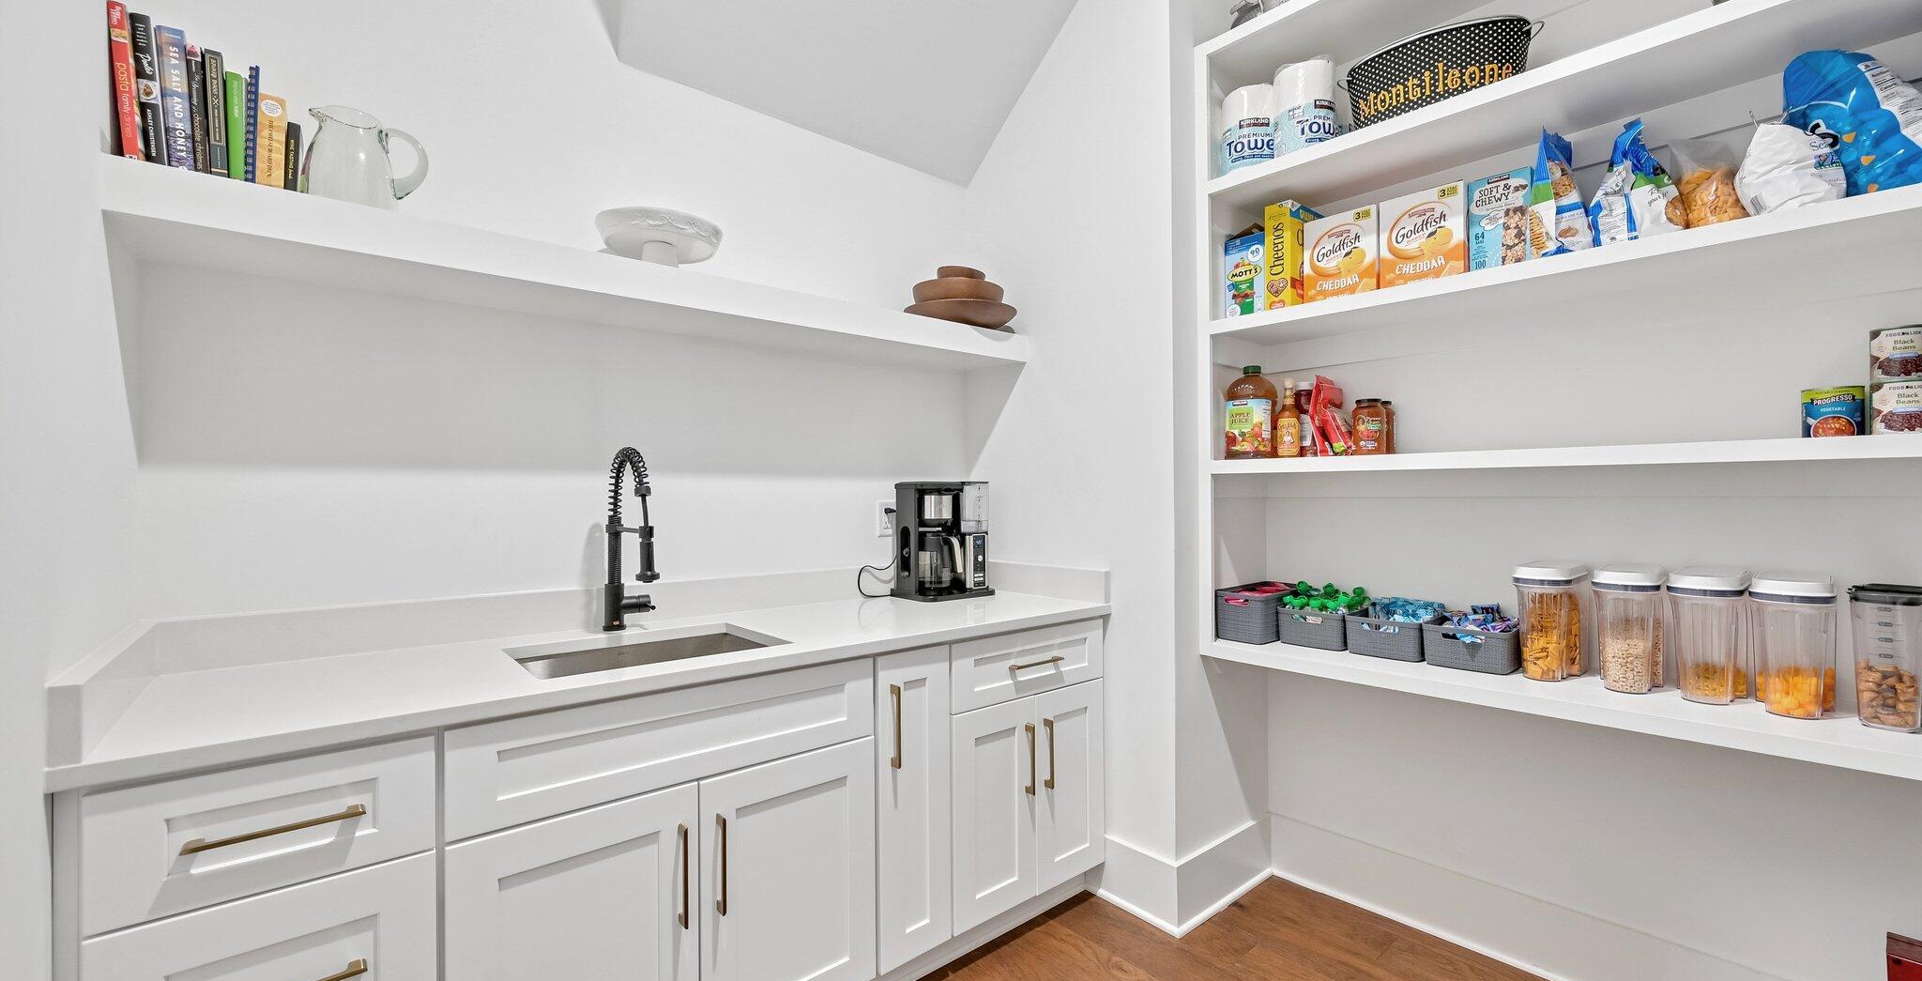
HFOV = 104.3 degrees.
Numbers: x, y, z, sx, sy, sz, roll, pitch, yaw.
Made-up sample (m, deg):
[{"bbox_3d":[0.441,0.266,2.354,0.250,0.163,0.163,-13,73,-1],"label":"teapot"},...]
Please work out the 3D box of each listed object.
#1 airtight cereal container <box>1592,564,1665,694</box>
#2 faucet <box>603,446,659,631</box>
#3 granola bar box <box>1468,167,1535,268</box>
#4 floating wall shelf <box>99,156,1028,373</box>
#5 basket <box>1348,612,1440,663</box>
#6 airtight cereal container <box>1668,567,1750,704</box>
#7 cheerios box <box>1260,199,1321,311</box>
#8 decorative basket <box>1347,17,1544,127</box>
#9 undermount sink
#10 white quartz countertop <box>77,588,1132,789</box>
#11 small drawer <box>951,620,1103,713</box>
[{"bbox_3d":[1.497,0.310,1.669,0.200,0.265,0.110,0,0,-41],"label":"airtight cereal container"},{"bbox_3d":[-0.777,0.122,1.842,0.130,0.456,0.285,0,-1,-41],"label":"faucet"},{"bbox_3d":[1.339,-0.616,1.813,0.240,0.232,0.124,0,-1,-41],"label":"granola bar box"},{"bbox_3d":[-0.666,-0.486,1.993,2.105,0.088,0.317,0,0,-41],"label":"floating wall shelf"},{"bbox_3d":[1.194,0.393,2.042,0.240,0.107,0.187,0,0,-41],"label":"basket"},{"bbox_3d":[1.618,0.313,1.615,0.235,0.260,0.119,0,-1,-41],"label":"airtight cereal container"},{"bbox_3d":[0.980,-0.648,2.179,0.230,0.315,0.072,0,-1,-41],"label":"cheerios box"},{"bbox_3d":[1.238,-1.018,1.952,0.440,0.210,0.270,-1,-1,38],"label":"decorative basket"},{"bbox_3d":[-0.701,0.479,1.690,0.550,0.220,0.400,0,-1,-41],"label":"undermount sink"},{"bbox_3d":[-0.556,0.322,1.860,2.100,0.144,0.645,0,-1,-41],"label":"white quartz countertop"},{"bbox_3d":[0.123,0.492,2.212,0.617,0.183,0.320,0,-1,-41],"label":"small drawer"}]

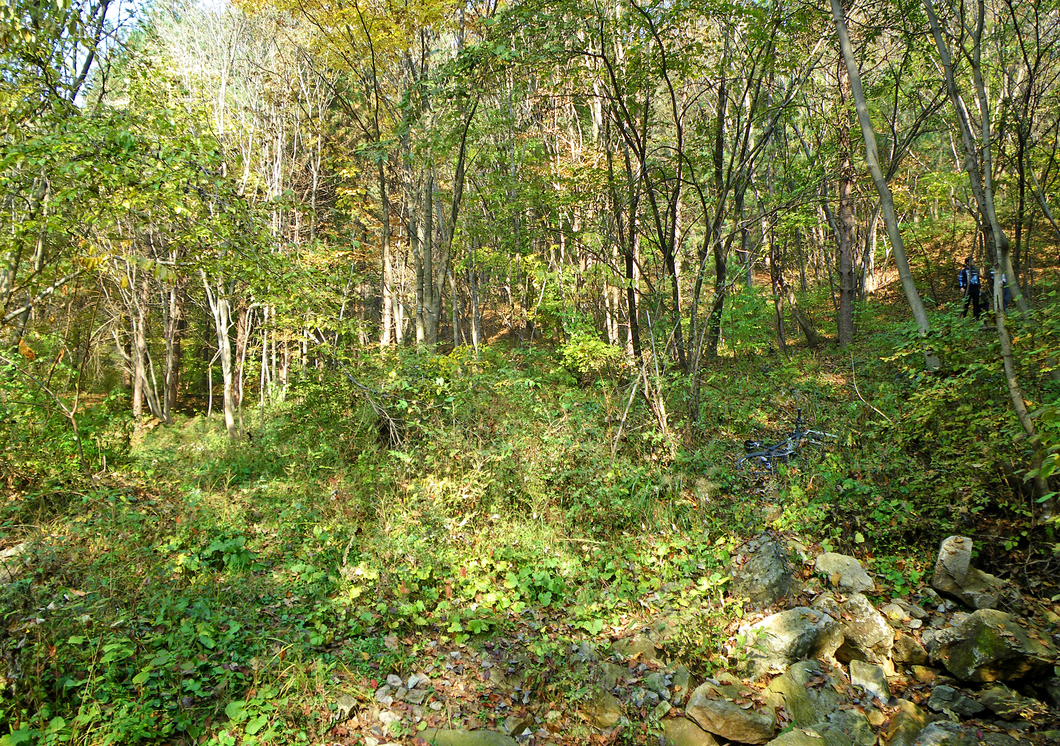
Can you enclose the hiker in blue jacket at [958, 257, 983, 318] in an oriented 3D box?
[{"bbox_3d":[11.949,-2.284,23.300,0.550,1.730,0.380,0,-2,-12],"label":"hiker in blue jacket"}]

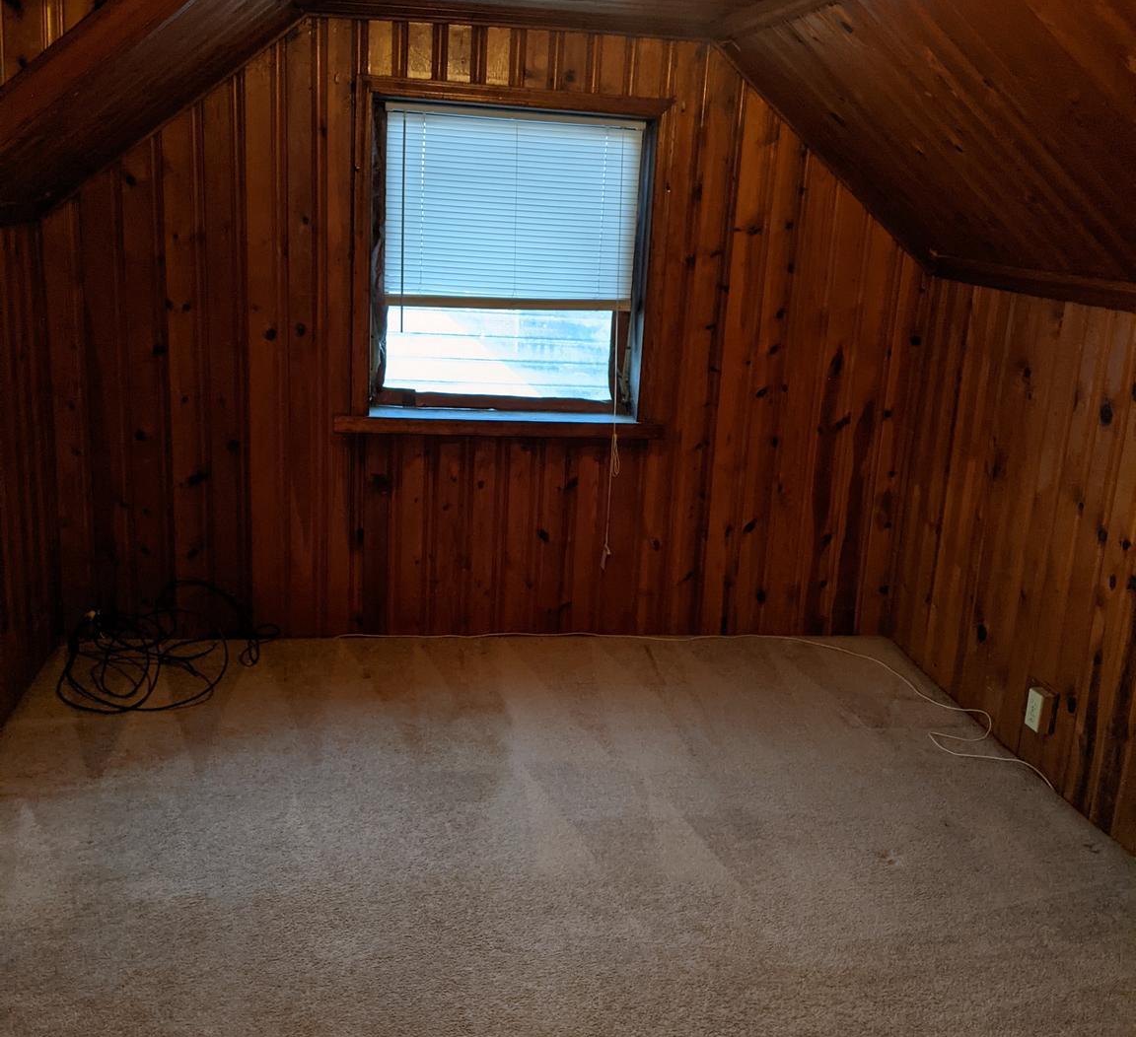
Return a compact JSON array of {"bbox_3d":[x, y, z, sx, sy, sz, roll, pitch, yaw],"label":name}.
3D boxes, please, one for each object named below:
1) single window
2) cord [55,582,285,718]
[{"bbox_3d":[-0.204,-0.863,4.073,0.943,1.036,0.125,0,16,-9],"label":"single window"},{"bbox_3d":[-1.319,0.408,3.886,0.665,0.218,0.600,0,16,-9],"label":"cord"}]

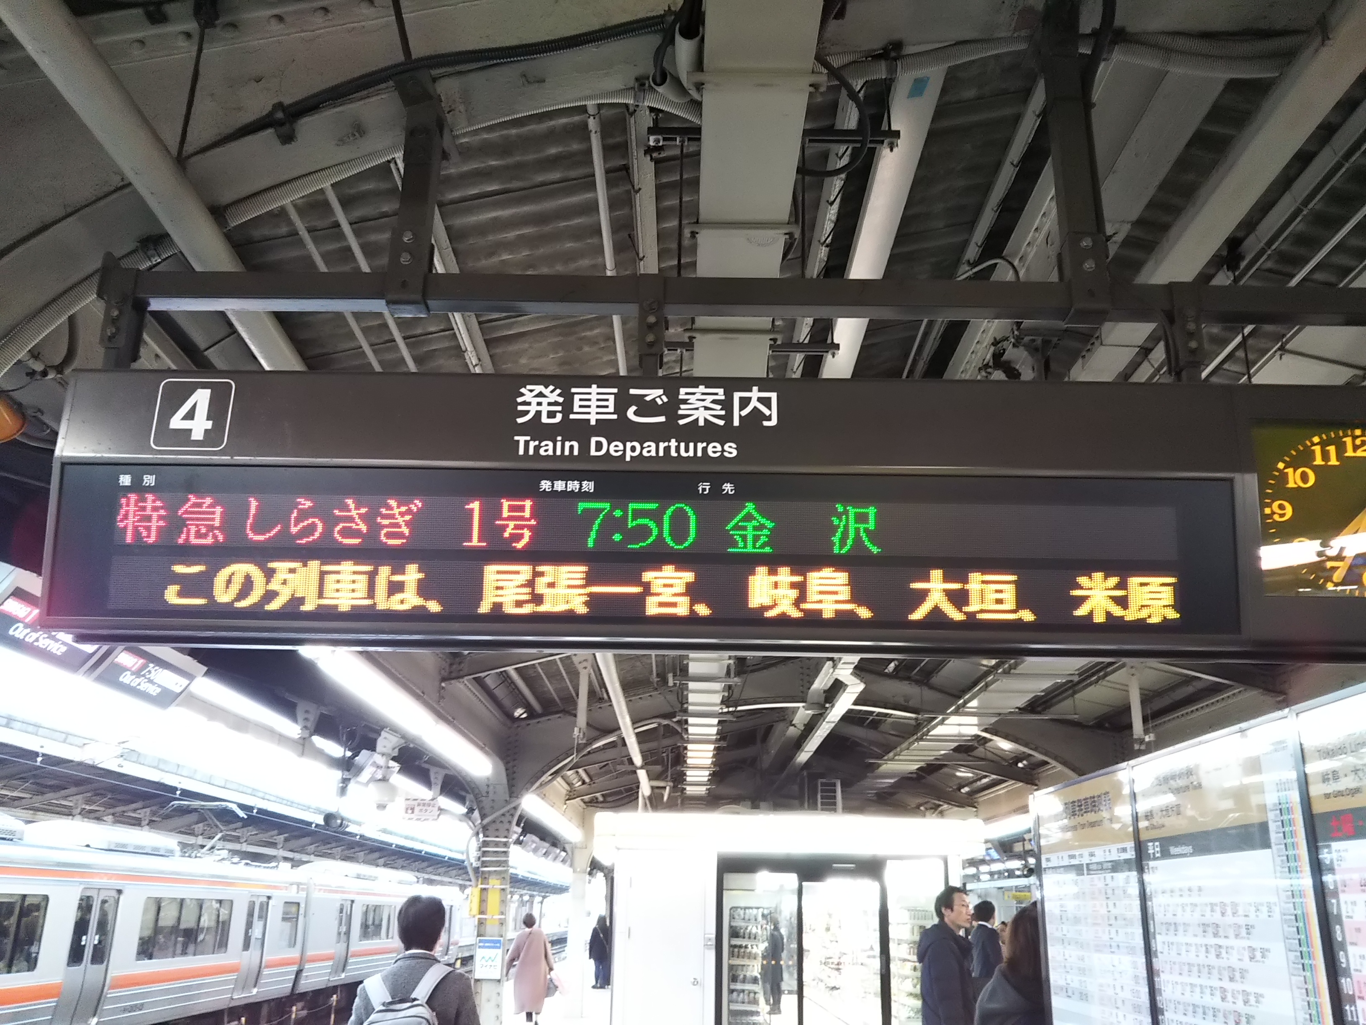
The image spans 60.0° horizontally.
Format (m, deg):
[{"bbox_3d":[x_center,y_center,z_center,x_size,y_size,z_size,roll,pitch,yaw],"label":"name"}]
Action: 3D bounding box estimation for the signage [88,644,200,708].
[{"bbox_3d":[-3.655,1.079,7.986,0.140,0.360,1.200,34,-15,11],"label":"signage"}]

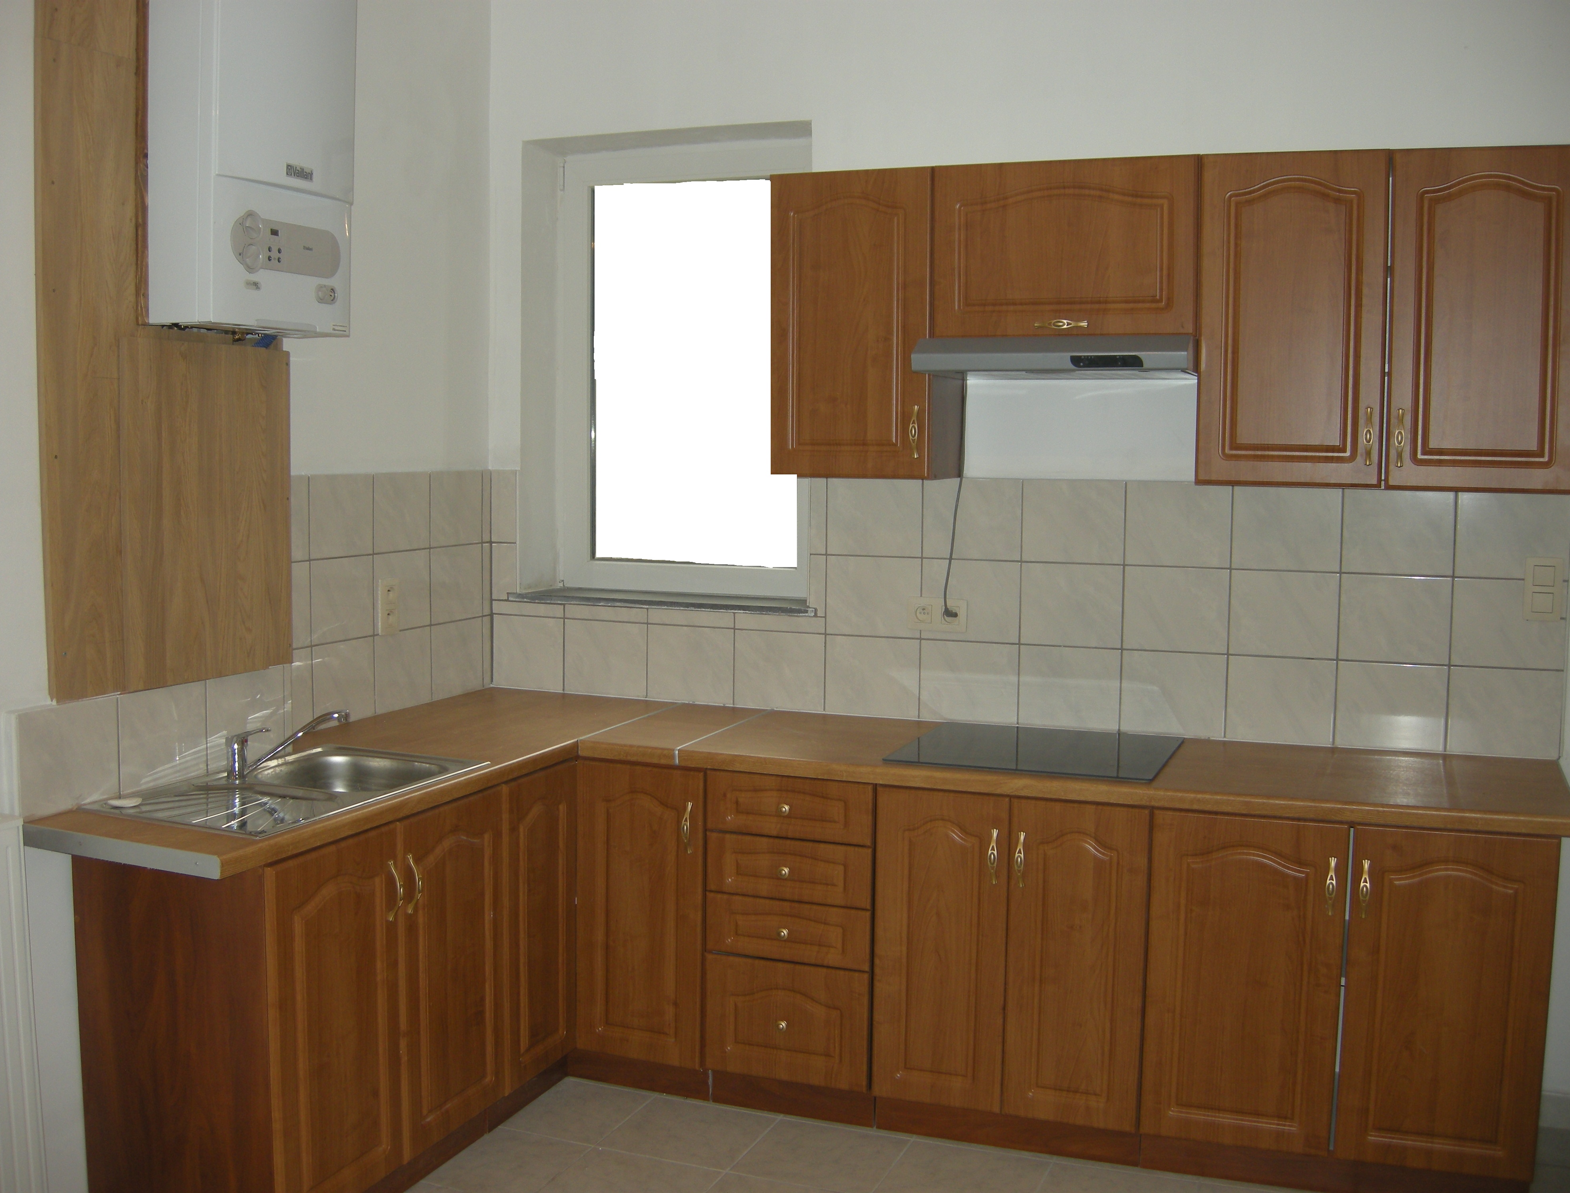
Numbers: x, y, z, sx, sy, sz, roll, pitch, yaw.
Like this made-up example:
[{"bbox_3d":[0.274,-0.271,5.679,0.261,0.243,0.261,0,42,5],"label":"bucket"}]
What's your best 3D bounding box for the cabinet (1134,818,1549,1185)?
[{"bbox_3d":[1.208,0.775,3.456,0.810,0.711,0.532,2,5,21],"label":"cabinet"}]

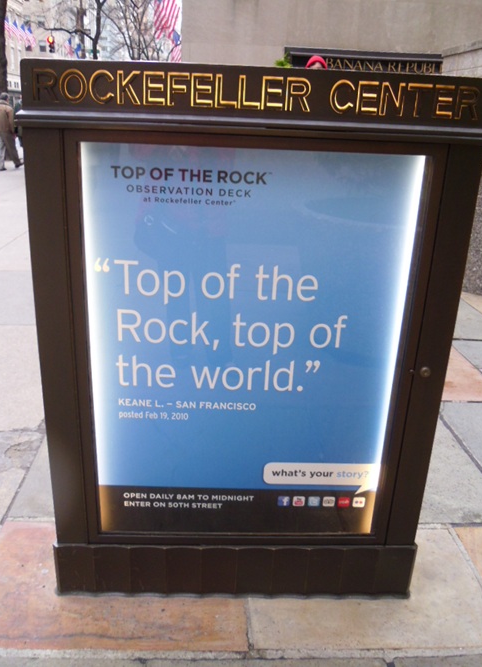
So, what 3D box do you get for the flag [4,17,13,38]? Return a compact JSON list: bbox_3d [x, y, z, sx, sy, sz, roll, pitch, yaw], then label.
[{"bbox_3d":[-30.930,-40.675,79.447,1.260,2.940,0.600,2,20,-2],"label":"flag"}]

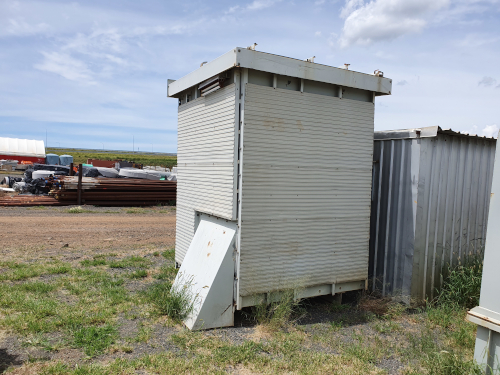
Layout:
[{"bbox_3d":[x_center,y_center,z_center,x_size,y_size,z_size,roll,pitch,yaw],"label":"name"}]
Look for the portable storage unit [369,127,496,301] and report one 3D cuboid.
[{"bbox_3d":[2.513,0.305,5.957,2.160,2.250,2.170,0,4,-30],"label":"portable storage unit"}]

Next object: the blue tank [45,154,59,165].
[{"bbox_3d":[-37.793,-5.215,72.000,2.500,2.450,2.500,2,3,0],"label":"blue tank"}]

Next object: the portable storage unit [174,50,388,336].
[{"bbox_3d":[0.151,-0.033,5.103,2.530,2.880,2.065,0,4,-30],"label":"portable storage unit"}]

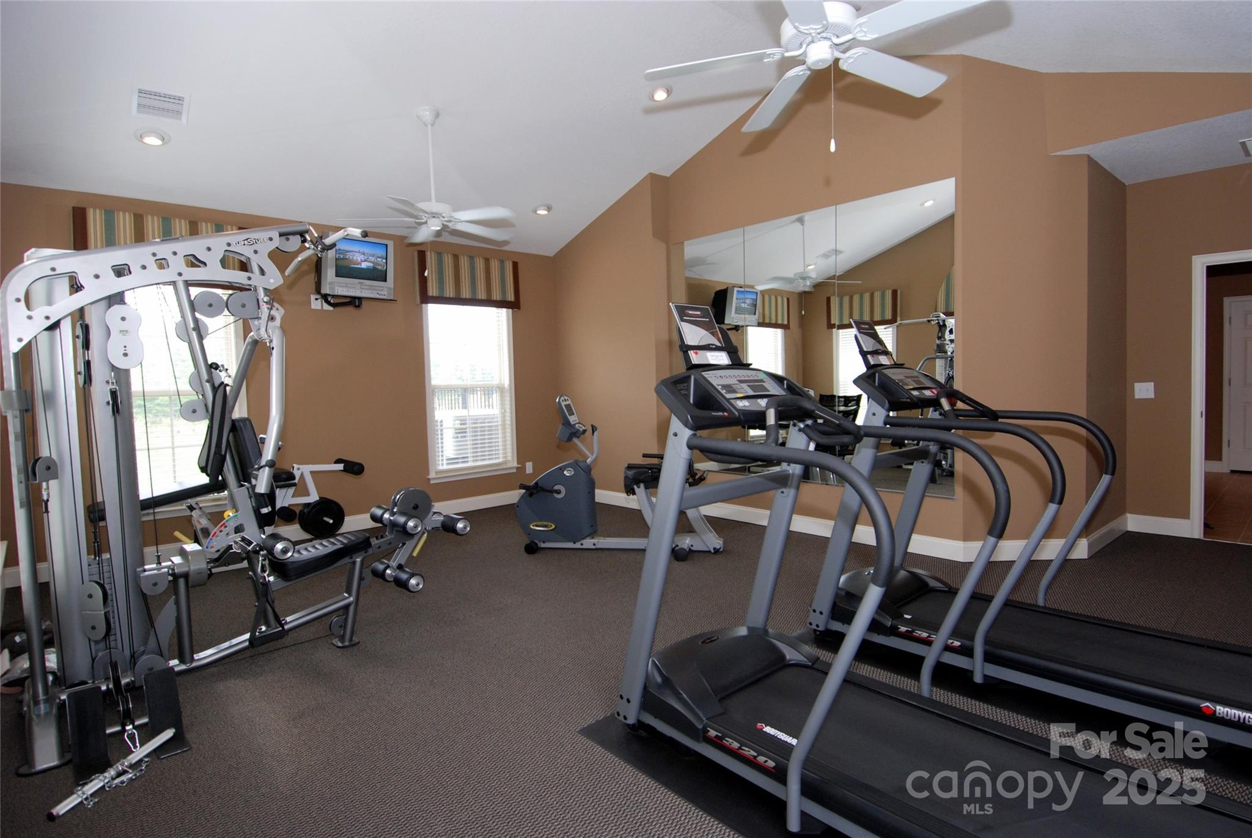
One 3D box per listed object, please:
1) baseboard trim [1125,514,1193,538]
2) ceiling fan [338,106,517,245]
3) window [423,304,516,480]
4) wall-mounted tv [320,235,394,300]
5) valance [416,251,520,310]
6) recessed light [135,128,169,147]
[{"bbox_3d":[4.136,0.829,4.867,0.018,0.134,0.378,-4,4,-41],"label":"baseboard trim"},{"bbox_3d":[-1.467,-1.852,4.719,1.360,0.900,1.360,-4,4,-41],"label":"ceiling fan"},{"bbox_3d":[-1.672,-0.310,6.798,1.050,1.890,0.110,-4,4,-41],"label":"window"},{"bbox_3d":[-2.449,-1.331,5.624,0.540,0.500,0.460,-4,12,-41],"label":"wall-mounted tv"},{"bbox_3d":[-1.659,-1.447,6.676,1.145,0.525,0.130,-4,4,-41],"label":"valance"},{"bbox_3d":[-3.266,-1.936,4.317,0.200,0.040,0.200,-4,-14,-41],"label":"recessed light"}]

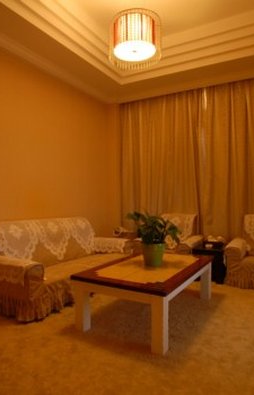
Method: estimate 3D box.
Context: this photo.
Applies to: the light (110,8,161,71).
[{"bbox_3d":[0.075,-1.375,2.326,0.439,0.286,0.439,0,0,0],"label":"light"}]

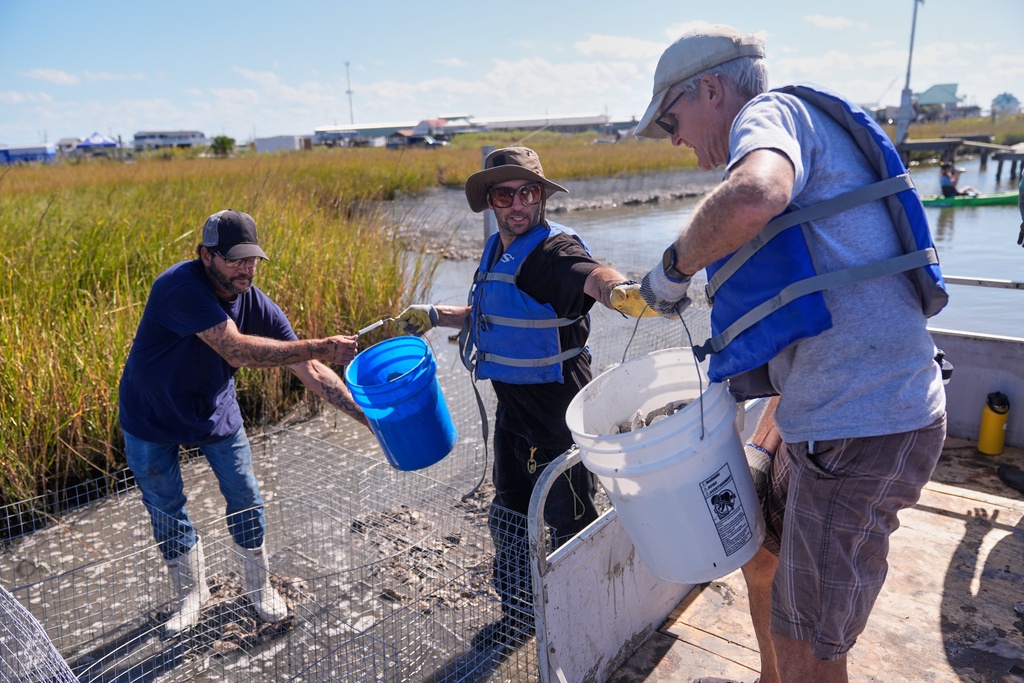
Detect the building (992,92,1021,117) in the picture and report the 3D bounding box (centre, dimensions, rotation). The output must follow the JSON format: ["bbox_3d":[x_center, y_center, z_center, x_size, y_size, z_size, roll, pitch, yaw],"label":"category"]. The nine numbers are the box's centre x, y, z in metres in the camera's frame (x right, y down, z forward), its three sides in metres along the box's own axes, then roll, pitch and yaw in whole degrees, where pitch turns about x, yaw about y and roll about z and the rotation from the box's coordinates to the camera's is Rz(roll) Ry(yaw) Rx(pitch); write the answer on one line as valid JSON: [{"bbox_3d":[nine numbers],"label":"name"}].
[{"bbox_3d":[167.627,-80.339,270.000,9.000,8.000,8.500,6,17,30],"label":"building"}]

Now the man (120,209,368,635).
[{"bbox_3d":[-0.905,0.334,2.817,0.800,1.580,0.680,10,20,40],"label":"man"}]

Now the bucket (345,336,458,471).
[{"bbox_3d":[-0.378,0.226,2.840,0.303,0.378,0.303,-18,28,0],"label":"bucket"}]

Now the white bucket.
[{"bbox_3d":[0.320,0.250,1.582,0.305,0.370,0.305,-23,19,9],"label":"white bucket"}]

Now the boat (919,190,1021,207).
[{"bbox_3d":[9.431,-2.939,16.600,3.300,0.340,0.760,2,15,16],"label":"boat"}]

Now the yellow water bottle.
[{"bbox_3d":[1.959,0.330,3.226,0.090,0.240,0.090,8,18,35],"label":"yellow water bottle"}]

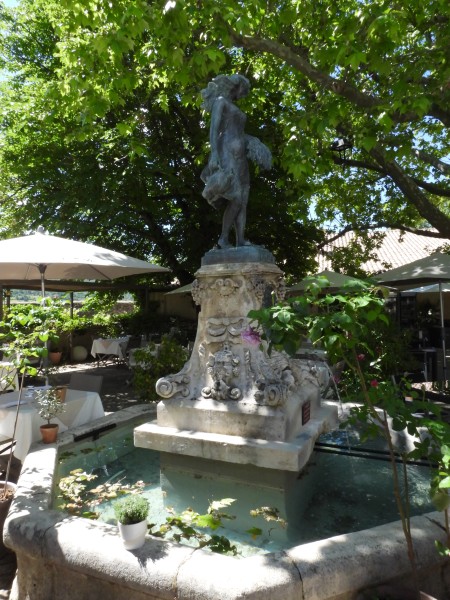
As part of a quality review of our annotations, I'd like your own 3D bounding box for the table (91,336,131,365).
[{"bbox_3d":[-3.370,1.531,12.300,0.860,0.770,0.820,-2,-1,12],"label":"table"}]

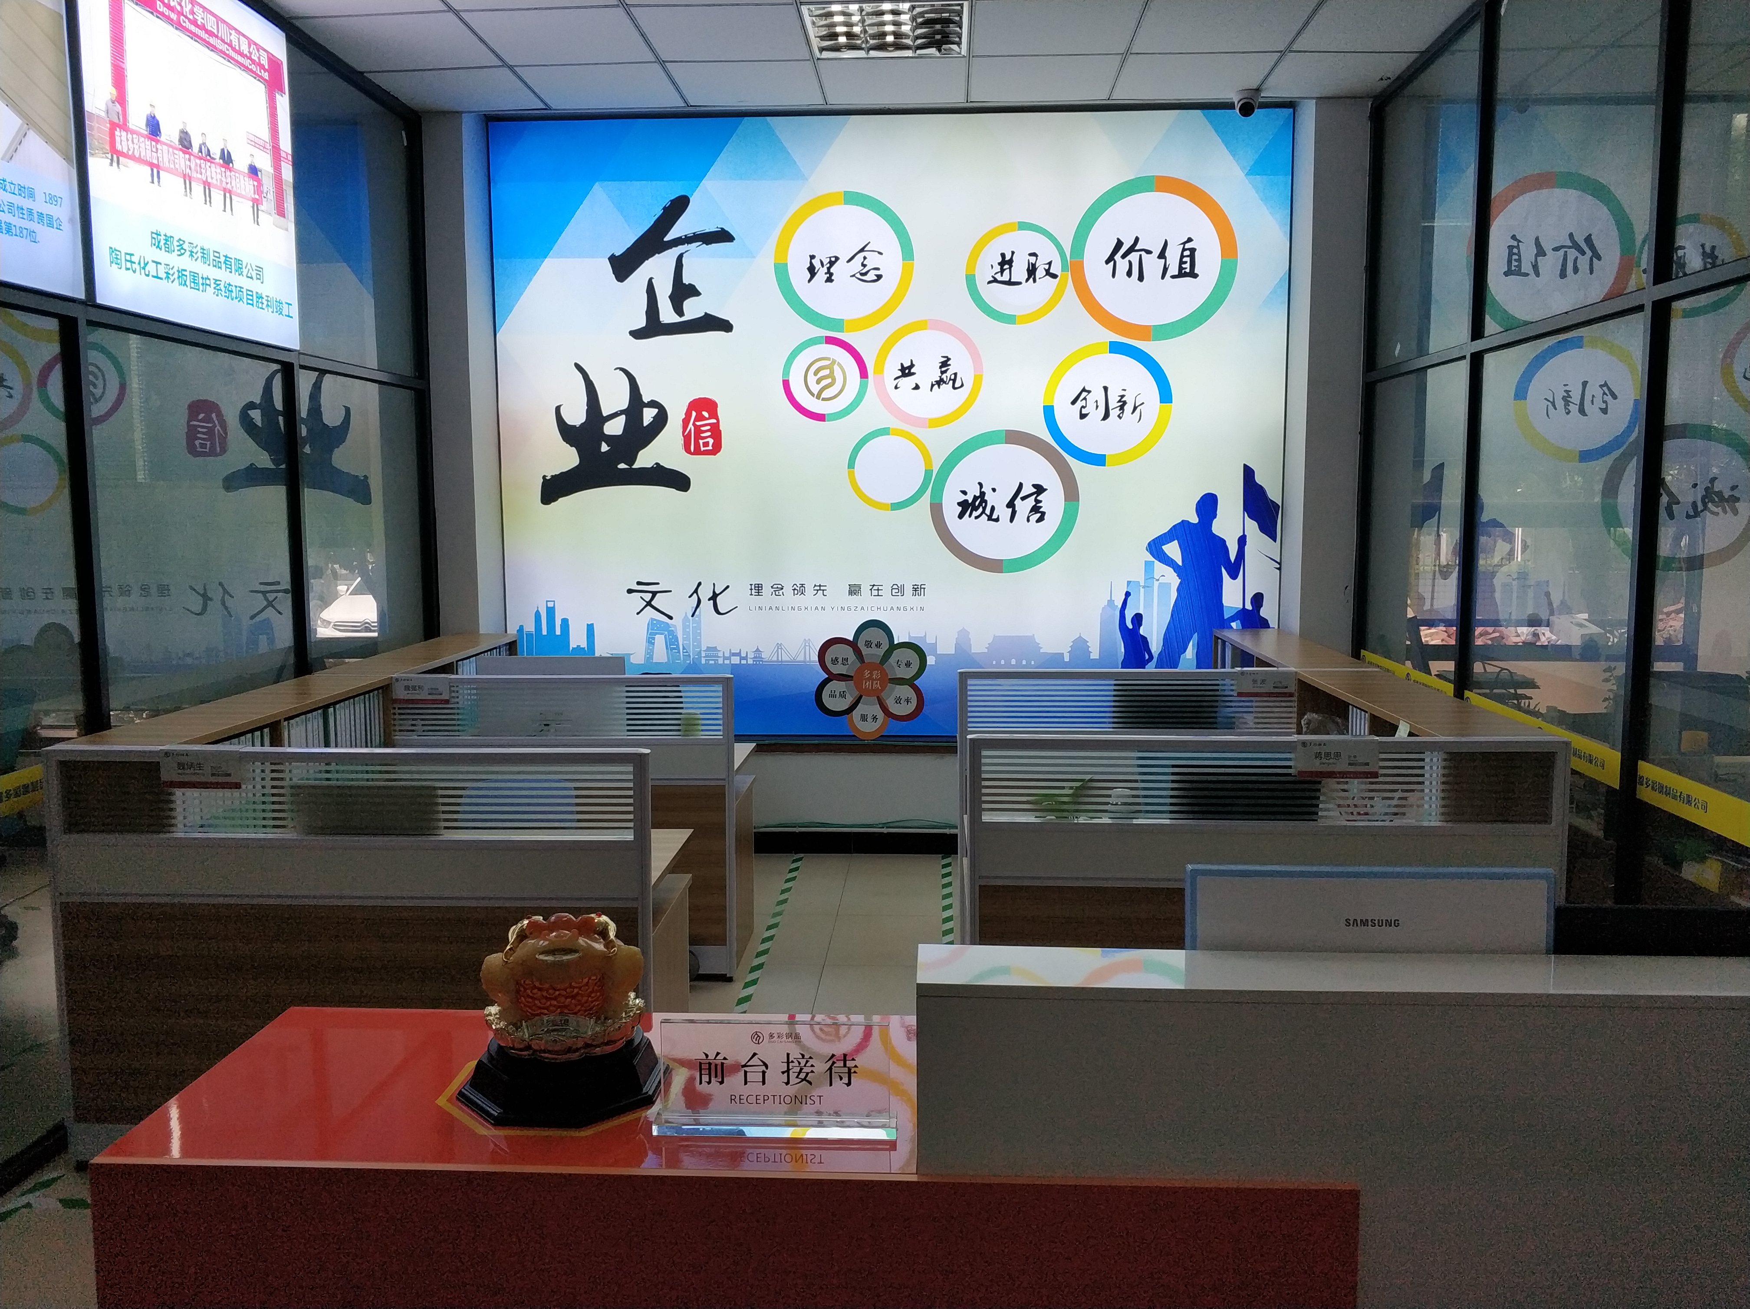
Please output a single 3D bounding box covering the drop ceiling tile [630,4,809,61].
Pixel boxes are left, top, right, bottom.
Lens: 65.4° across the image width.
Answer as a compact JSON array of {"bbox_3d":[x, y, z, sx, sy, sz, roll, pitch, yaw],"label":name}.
[{"bbox_3d":[-0.547,-2.270,4.978,0.600,0.018,0.600,0,6,3],"label":"drop ceiling tile"}]

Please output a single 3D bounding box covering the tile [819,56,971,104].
[{"bbox_3d":[0.082,-2.335,5.544,0.600,0.018,0.600,0,6,3],"label":"tile"}]

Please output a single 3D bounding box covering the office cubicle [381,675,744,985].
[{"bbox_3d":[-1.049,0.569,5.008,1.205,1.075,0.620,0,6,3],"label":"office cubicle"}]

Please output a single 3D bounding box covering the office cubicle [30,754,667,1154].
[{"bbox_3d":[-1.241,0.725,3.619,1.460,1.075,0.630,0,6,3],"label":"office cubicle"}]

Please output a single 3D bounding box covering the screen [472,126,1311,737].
[{"bbox_3d":[0.046,-1.012,6.231,3.610,2.820,0.060,0,6,3],"label":"screen"}]

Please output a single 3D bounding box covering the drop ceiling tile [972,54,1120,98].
[{"bbox_3d":[0.681,-2.333,5.514,0.600,0.018,0.600,0,6,3],"label":"drop ceiling tile"}]

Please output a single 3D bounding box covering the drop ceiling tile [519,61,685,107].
[{"bbox_3d":[-1.116,-2.339,5.603,0.600,0.018,0.600,0,6,3],"label":"drop ceiling tile"}]

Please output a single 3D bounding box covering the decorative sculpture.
[{"bbox_3d":[-0.437,0.481,1.920,0.278,0.257,0.280,0,6,-2],"label":"decorative sculpture"}]

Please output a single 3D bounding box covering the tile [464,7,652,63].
[{"bbox_3d":[-1.146,-2.272,5.008,0.600,0.018,0.600,0,6,3],"label":"tile"}]

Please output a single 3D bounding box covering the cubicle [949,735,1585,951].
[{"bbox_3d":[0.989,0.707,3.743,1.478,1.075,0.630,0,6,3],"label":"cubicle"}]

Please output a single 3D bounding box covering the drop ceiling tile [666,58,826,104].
[{"bbox_3d":[-0.517,-2.337,5.574,0.600,0.018,0.600,0,6,3],"label":"drop ceiling tile"}]

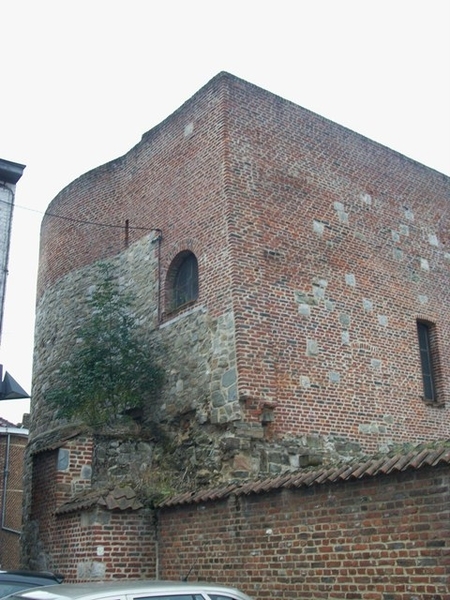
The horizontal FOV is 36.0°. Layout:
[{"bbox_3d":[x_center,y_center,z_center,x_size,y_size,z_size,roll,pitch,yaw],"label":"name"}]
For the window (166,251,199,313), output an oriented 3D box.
[{"bbox_3d":[-0.740,-0.360,13.322,0.220,1.120,1.050,13,-25,-36],"label":"window"}]

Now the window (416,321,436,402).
[{"bbox_3d":[4.300,1.324,14.818,0.620,1.760,0.200,12,-25,-35],"label":"window"}]

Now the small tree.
[{"bbox_3d":[-2.260,0.832,13.117,2.150,3.100,2.000,-3,-20,0],"label":"small tree"}]

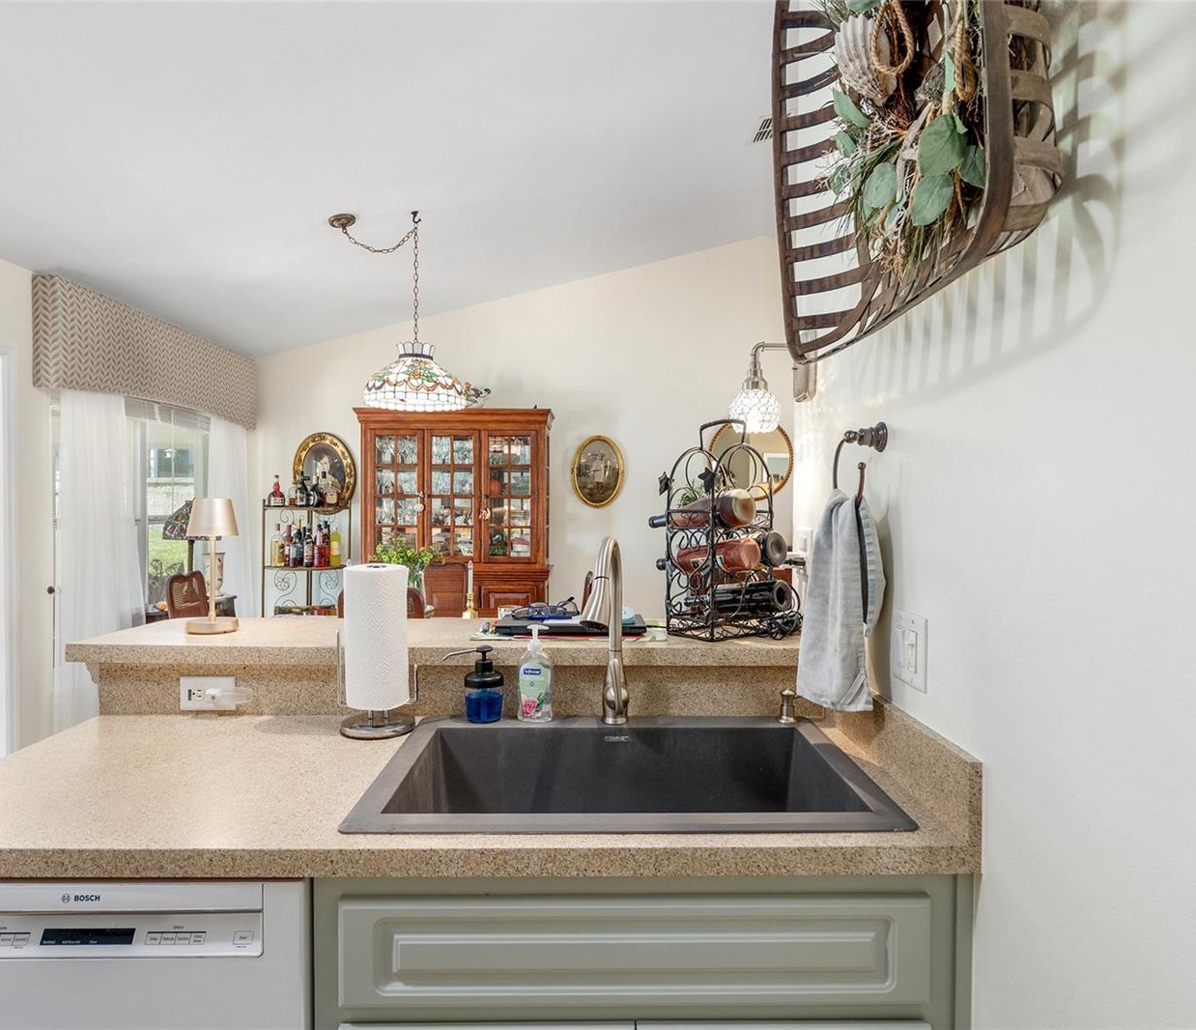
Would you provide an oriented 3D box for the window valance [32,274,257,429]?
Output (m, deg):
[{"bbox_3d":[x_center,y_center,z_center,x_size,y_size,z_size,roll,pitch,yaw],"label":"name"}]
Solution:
[{"bbox_3d":[-2.478,-0.834,3.975,0.143,0.510,1.750,0,0,0],"label":"window valance"}]

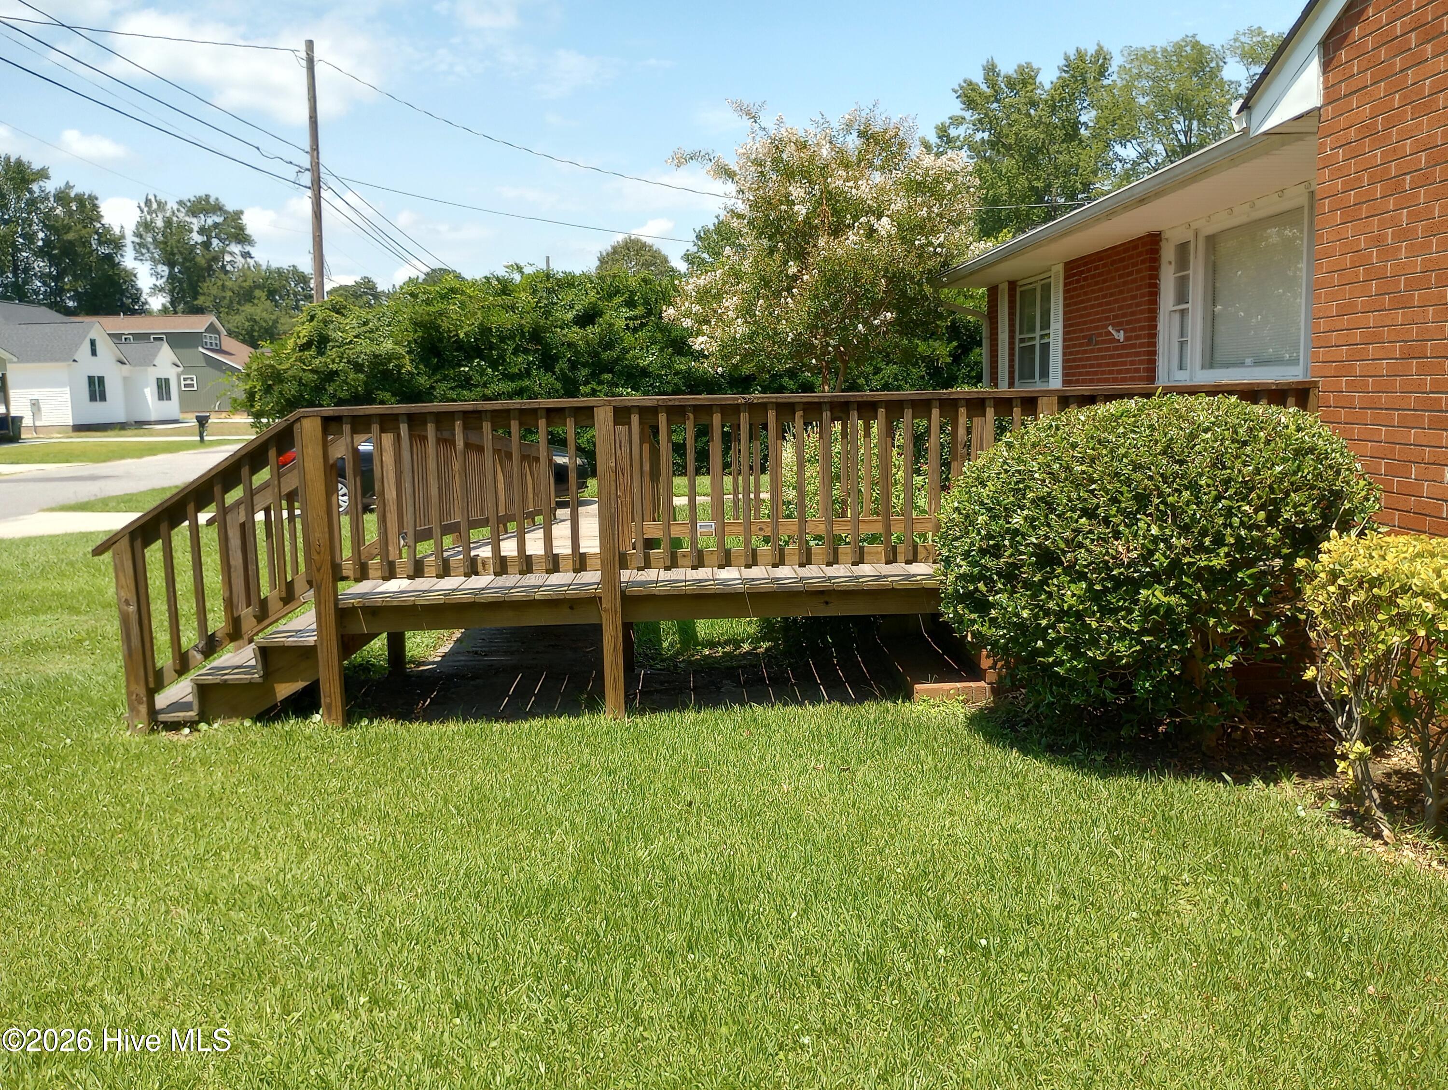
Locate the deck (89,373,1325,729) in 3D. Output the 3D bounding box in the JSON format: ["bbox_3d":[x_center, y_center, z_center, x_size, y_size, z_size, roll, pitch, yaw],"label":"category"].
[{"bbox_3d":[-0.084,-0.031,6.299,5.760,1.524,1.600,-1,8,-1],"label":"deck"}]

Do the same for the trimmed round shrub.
[{"bbox_3d":[1.745,0.118,4.872,1.702,1.465,1.622,-1,8,0],"label":"trimmed round shrub"}]

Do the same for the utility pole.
[{"bbox_3d":[-9.403,-6.669,27.183,0.300,9.649,0.300,0,8,-1],"label":"utility pole"}]

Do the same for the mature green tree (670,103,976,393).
[{"bbox_3d":[1.228,-2.854,14.377,3.724,4.939,3.724,-1,8,-1],"label":"mature green tree"}]

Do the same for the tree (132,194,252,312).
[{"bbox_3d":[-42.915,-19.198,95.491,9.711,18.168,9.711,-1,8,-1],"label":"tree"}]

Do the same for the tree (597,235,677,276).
[{"bbox_3d":[-4.927,-12.346,66.877,5.368,10.280,5.368,-1,8,-1],"label":"tree"}]

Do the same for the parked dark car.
[{"bbox_3d":[-3.989,-1.256,16.553,4.370,1.450,1.800,-1,8,-1],"label":"parked dark car"}]

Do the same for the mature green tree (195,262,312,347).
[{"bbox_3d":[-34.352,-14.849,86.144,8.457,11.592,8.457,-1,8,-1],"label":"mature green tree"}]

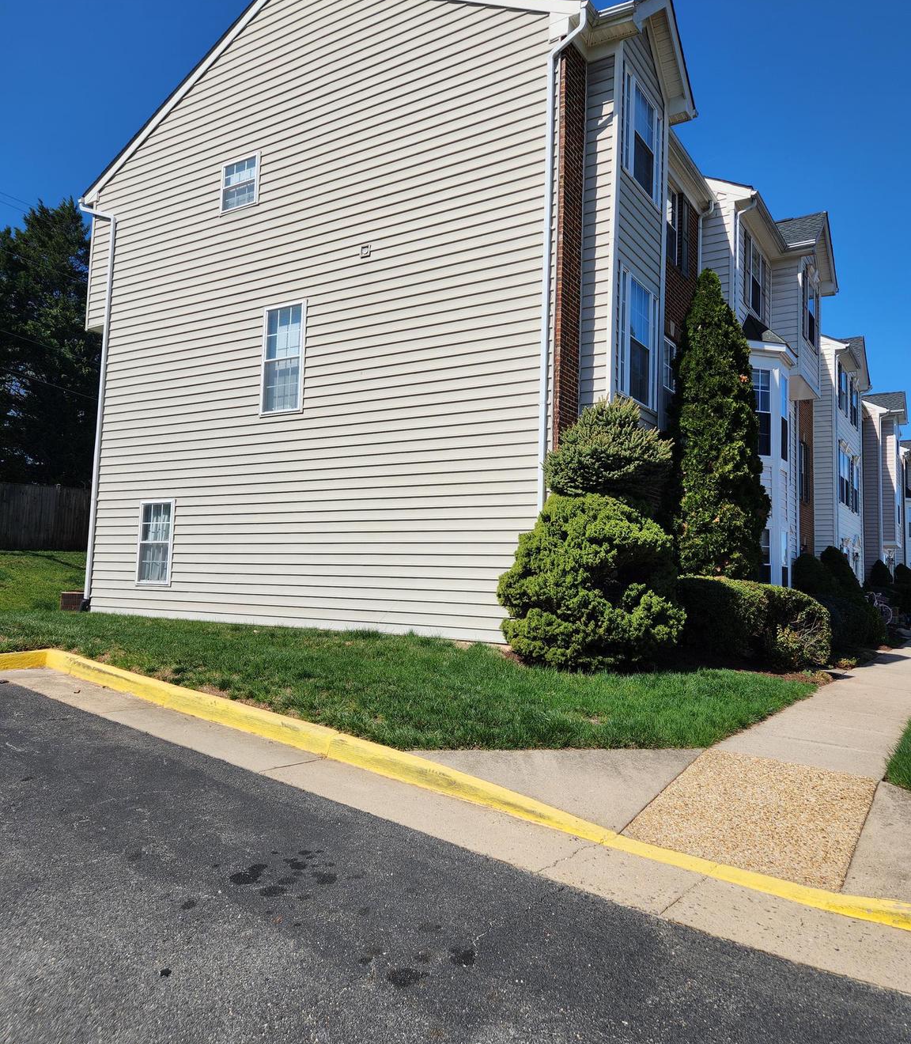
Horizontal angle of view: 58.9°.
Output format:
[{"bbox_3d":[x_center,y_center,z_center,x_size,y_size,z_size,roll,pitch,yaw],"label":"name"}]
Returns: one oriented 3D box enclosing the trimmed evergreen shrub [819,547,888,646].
[{"bbox_3d":[8.875,1.655,18.420,2.000,2.164,2.000,-1,-5,32],"label":"trimmed evergreen shrub"}]

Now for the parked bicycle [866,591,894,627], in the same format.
[{"bbox_3d":[12.488,2.650,24.500,1.700,1.060,0.600,-1,-5,32],"label":"parked bicycle"}]

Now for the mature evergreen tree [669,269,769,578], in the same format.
[{"bbox_3d":[4.216,-1.047,12.973,1.600,6.105,1.600,-1,-5,32],"label":"mature evergreen tree"}]

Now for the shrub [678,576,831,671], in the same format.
[{"bbox_3d":[4.470,1.511,12.238,2.050,1.210,1.300,-1,-5,32],"label":"shrub"}]

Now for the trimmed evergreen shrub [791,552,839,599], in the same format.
[{"bbox_3d":[7.851,1.641,17.728,1.200,1.928,1.200,-1,-5,32],"label":"trimmed evergreen shrub"}]

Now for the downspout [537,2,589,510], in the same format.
[{"bbox_3d":[1.327,-2.566,10.246,0.595,8.216,0.140,-1,-5,32],"label":"downspout"}]

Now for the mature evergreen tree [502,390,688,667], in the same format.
[{"bbox_3d":[1.521,0.133,9.236,2.050,3.057,2.050,2,-4,0],"label":"mature evergreen tree"}]

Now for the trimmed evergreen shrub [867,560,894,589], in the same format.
[{"bbox_3d":[14.452,2.439,27.416,1.500,2.267,1.500,-1,-5,32],"label":"trimmed evergreen shrub"}]

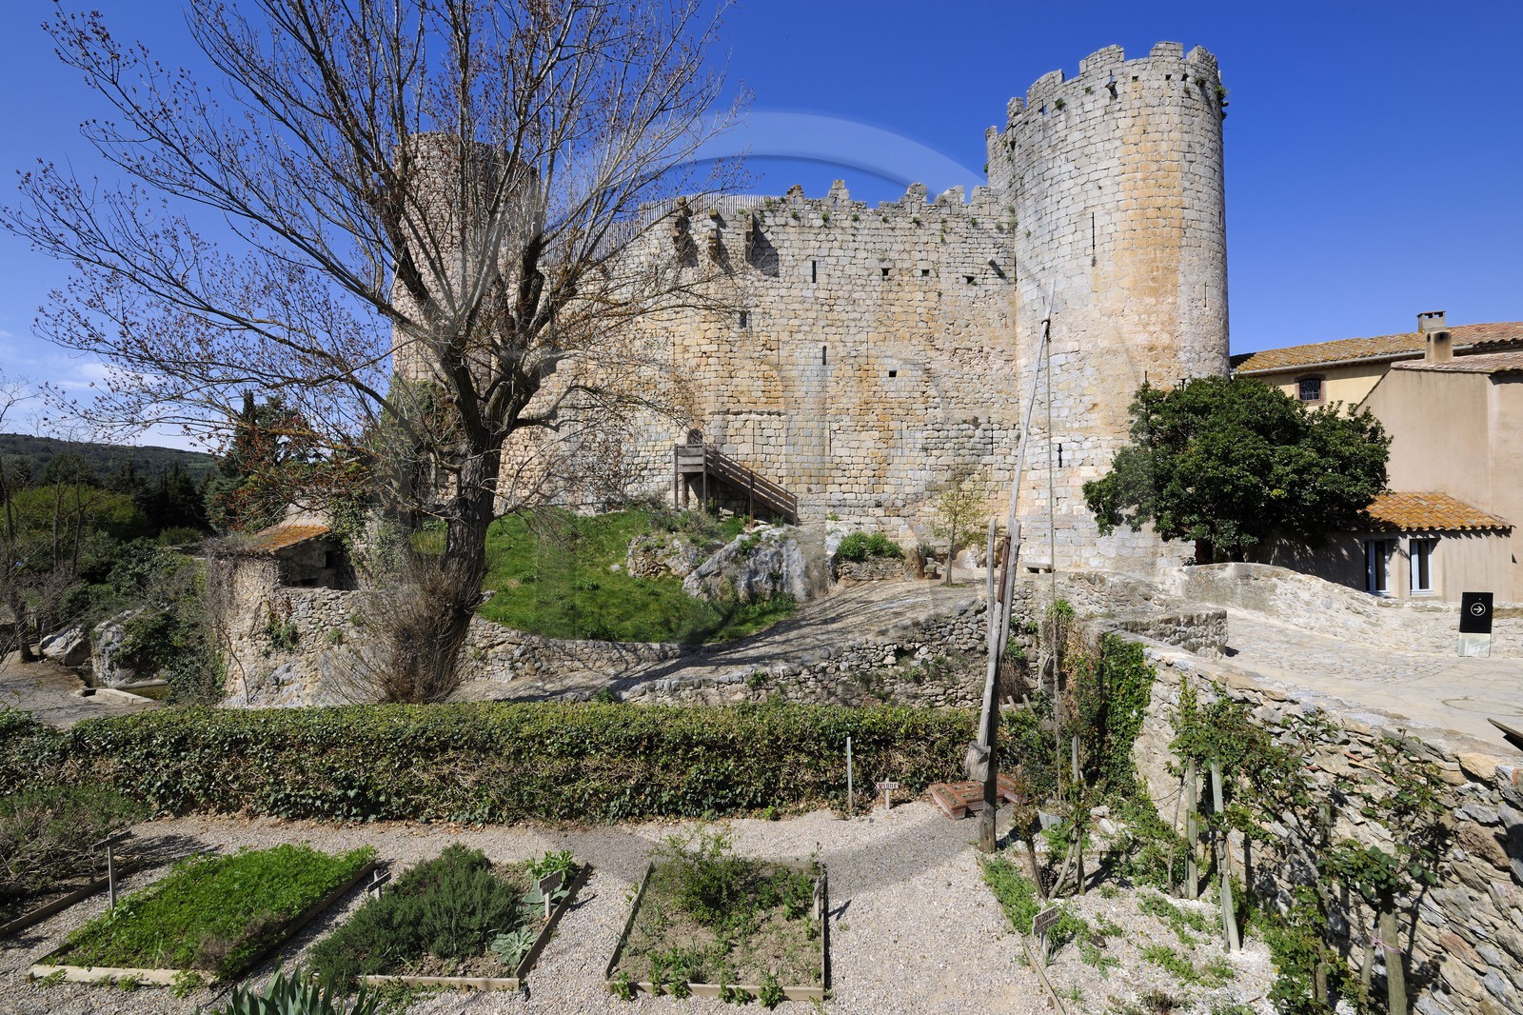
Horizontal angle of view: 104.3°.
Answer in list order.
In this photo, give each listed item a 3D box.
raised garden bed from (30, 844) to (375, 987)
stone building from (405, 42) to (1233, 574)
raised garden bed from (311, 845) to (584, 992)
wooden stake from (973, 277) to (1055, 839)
[{"bbox_3d":[-4.470,3.335,4.950,1.470,0.200,1.430,0,0,7],"label":"raised garden bed"},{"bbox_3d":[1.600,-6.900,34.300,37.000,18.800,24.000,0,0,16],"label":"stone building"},{"bbox_3d":[-2.841,3.815,5.756,1.750,0.370,1.660,0,0,4],"label":"raised garden bed"},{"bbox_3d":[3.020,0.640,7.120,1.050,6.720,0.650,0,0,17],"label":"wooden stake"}]

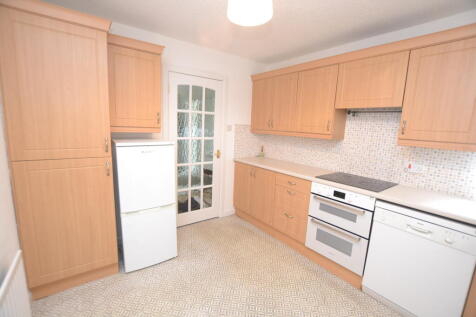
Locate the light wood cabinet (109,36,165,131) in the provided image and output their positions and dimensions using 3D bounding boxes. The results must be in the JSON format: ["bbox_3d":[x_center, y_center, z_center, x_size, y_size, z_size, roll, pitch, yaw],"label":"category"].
[{"bbox_3d":[-1.100,-0.709,2.089,0.497,0.853,0.330,-4,12,-33],"label":"light wood cabinet"}]

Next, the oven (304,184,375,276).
[{"bbox_3d":[1.178,0.637,2.129,0.560,0.752,0.578,-6,13,-39],"label":"oven"}]

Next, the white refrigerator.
[{"bbox_3d":[-1.012,0.428,2.178,0.503,1.271,0.550,-4,12,-33],"label":"white refrigerator"}]

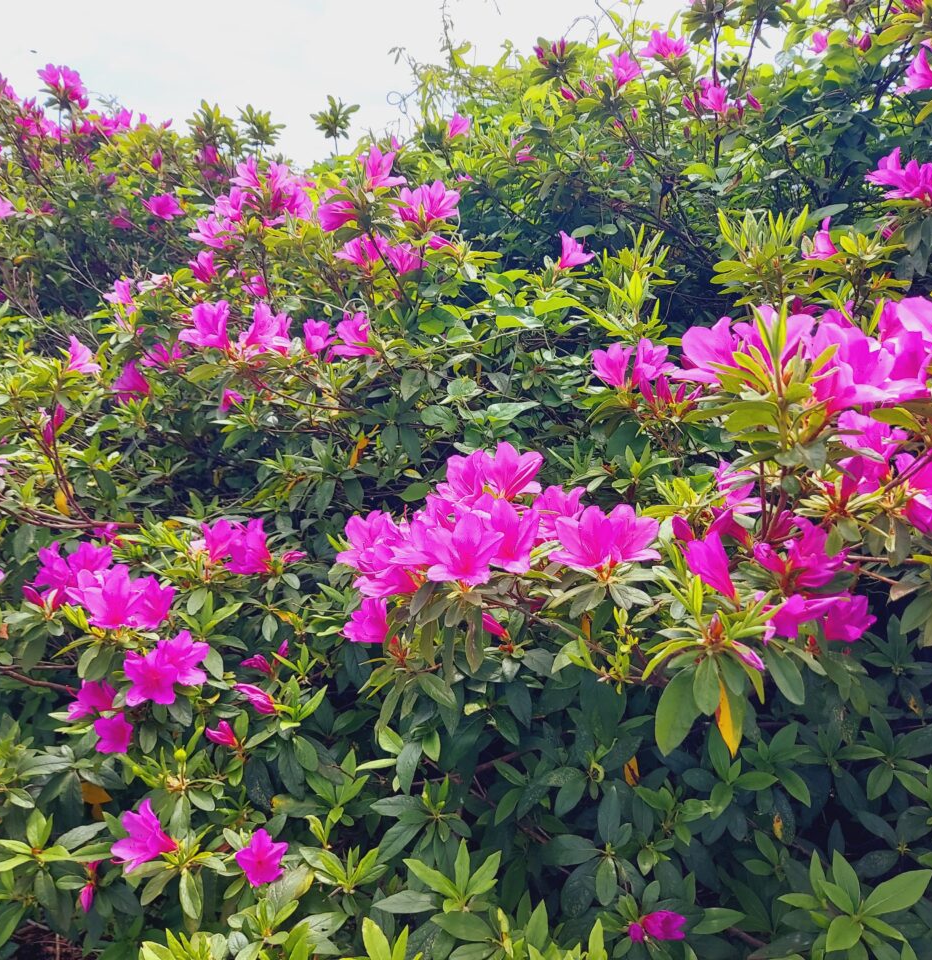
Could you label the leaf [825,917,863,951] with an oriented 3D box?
[{"bbox_3d":[0.294,0.355,0.720,0.024,0.010,0.042,21,45,22],"label":"leaf"}]

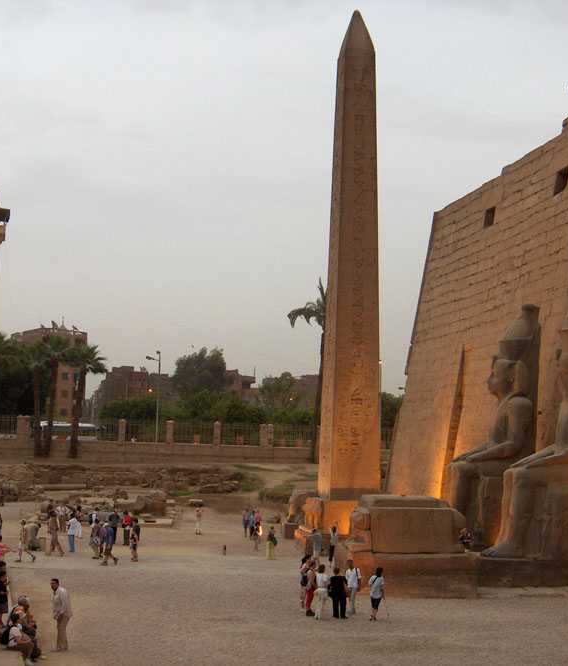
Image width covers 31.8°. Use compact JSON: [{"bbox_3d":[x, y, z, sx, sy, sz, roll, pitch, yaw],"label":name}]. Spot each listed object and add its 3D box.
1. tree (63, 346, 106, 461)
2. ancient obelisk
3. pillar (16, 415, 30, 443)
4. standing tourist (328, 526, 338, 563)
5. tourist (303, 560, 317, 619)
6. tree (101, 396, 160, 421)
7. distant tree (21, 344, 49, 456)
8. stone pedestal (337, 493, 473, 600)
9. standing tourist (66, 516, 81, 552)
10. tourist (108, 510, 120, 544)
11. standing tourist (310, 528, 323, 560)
[{"bbox_3d":[-18.939,6.360,94.000,4.000,10.900,4.000,3,-6,-11],"label":"tree"},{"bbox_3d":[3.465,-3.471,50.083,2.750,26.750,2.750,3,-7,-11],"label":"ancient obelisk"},{"bbox_3d":[-22.457,8.319,86.000,1.100,2.550,1.100,3,-6,-15],"label":"pillar"},{"bbox_3d":[2.350,9.969,47.029,0.500,1.670,0.360,5,-8,-30],"label":"standing tourist"},{"bbox_3d":[0.780,7.827,30.500,0.420,1.670,0.500,4,-8,-21],"label":"tourist"},{"bbox_3d":[-17.402,9.796,112.000,6.800,5.220,6.460,1,-7,0],"label":"tree"},{"bbox_3d":[-23.962,6.447,96.000,3.400,11.070,3.230,1,-7,0],"label":"distant tree"},{"bbox_3d":[4.460,8.028,38.014,4.500,3.350,3.400,2,-6,-10],"label":"stone pedestal"},{"bbox_3d":[-8.862,8.399,42.000,0.560,1.680,0.420,4,-7,-30],"label":"standing tourist"},{"bbox_3d":[-8.037,9.222,47.300,0.540,1.660,0.380,0,-6,11],"label":"tourist"},{"bbox_3d":[1.515,9.940,46.500,0.450,1.623,0.500,-1,-8,18],"label":"standing tourist"}]

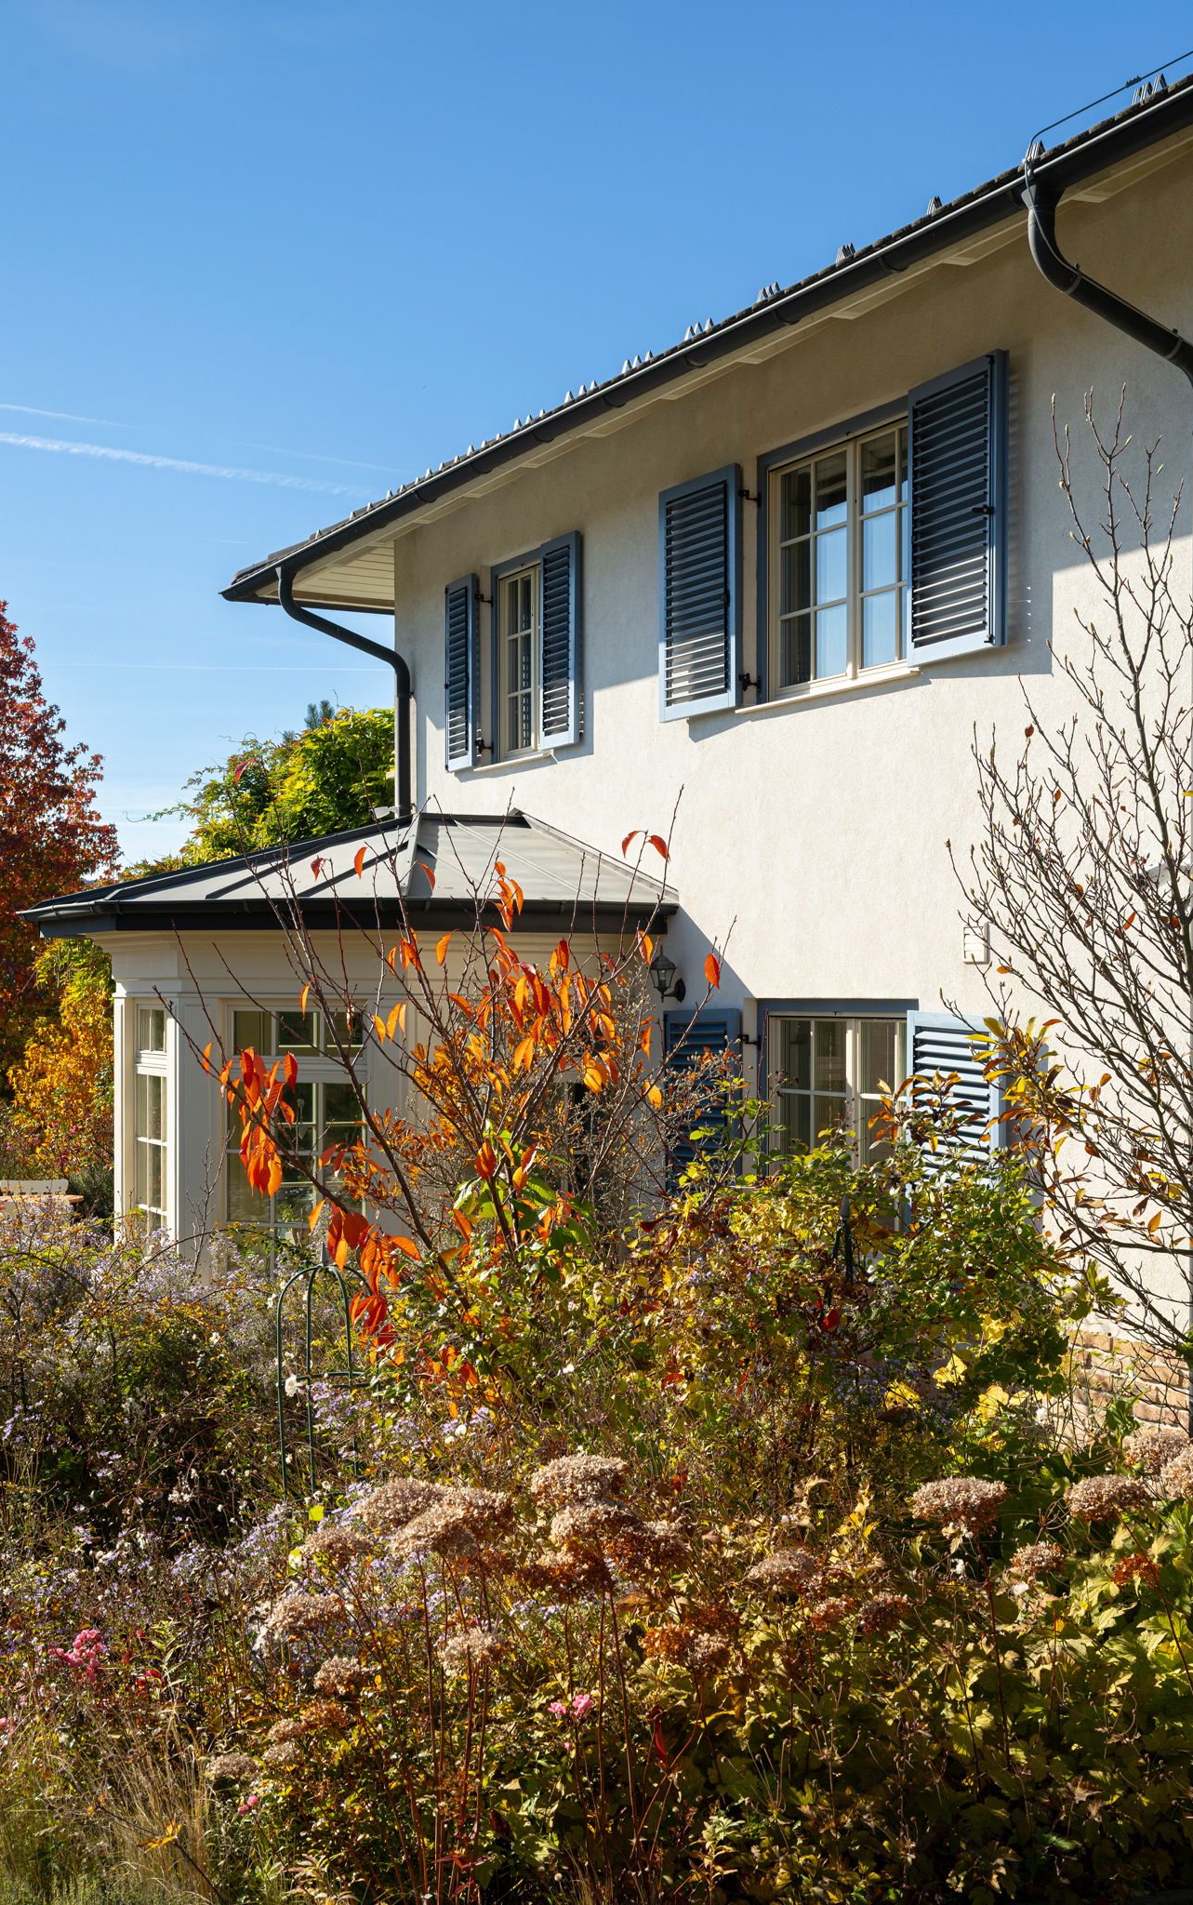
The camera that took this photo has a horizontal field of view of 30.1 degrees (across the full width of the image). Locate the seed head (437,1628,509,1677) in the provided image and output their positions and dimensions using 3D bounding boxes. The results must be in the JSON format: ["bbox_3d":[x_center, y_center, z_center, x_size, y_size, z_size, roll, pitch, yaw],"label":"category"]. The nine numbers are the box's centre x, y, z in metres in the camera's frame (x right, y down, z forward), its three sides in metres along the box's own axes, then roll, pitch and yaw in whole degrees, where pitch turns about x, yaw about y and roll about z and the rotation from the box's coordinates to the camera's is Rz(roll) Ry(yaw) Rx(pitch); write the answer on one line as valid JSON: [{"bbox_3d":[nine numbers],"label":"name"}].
[{"bbox_3d":[-0.214,1.212,3.850,0.124,0.076,0.124,0,0,0],"label":"seed head"}]

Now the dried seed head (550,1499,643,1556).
[{"bbox_3d":[0.001,1.048,4.050,0.171,0.094,0.171,0,0,0],"label":"dried seed head"}]

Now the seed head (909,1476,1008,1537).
[{"bbox_3d":[0.677,1.034,4.150,0.186,0.103,0.186,0,0,0],"label":"seed head"}]

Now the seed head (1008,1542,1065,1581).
[{"bbox_3d":[0.942,1.301,4.750,0.121,0.082,0.121,0,-1,0],"label":"seed head"}]

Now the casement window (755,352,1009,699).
[{"bbox_3d":[1.390,-2.010,10.970,0.200,1.380,2.100,0,-1,-28],"label":"casement window"}]

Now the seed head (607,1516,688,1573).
[{"bbox_3d":[0.094,1.086,4.080,0.150,0.094,0.150,0,0,0],"label":"seed head"}]

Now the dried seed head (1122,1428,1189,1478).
[{"bbox_3d":[1.269,1.135,5.050,0.155,0.105,0.155,0,-1,0],"label":"dried seed head"}]

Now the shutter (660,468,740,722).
[{"bbox_3d":[0.560,-1.920,12.030,0.045,1.280,0.785,0,-1,-29],"label":"shutter"}]

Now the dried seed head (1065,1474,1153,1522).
[{"bbox_3d":[0.969,1.031,4.200,0.166,0.082,0.166,0,0,0],"label":"dried seed head"}]

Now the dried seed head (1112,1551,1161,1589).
[{"bbox_3d":[0.999,1.138,4.100,0.091,0.066,0.091,0,0,0],"label":"dried seed head"}]

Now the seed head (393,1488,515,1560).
[{"bbox_3d":[-0.289,1.146,4.450,0.244,0.136,0.210,0,-1,0],"label":"seed head"}]

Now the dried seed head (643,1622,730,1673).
[{"bbox_3d":[0.159,1.221,3.900,0.151,0.078,0.151,0,0,0],"label":"dried seed head"}]

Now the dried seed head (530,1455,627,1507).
[{"bbox_3d":[-0.039,1.094,4.600,0.200,0.102,0.200,0,-1,0],"label":"dried seed head"}]

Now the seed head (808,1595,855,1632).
[{"bbox_3d":[0.491,1.383,4.650,0.100,0.074,0.100,0,-1,0],"label":"seed head"}]

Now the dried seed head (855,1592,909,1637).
[{"bbox_3d":[0.513,1.193,4.000,0.099,0.073,0.099,0,0,0],"label":"dried seed head"}]

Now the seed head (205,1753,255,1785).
[{"bbox_3d":[-0.618,1.377,3.750,0.085,0.048,0.085,0,0,0],"label":"seed head"}]

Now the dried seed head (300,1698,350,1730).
[{"bbox_3d":[-0.556,1.559,4.550,0.105,0.064,0.105,0,-1,0],"label":"dried seed head"}]

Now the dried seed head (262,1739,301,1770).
[{"bbox_3d":[-0.638,1.624,4.500,0.085,0.060,0.085,0,-1,0],"label":"dried seed head"}]

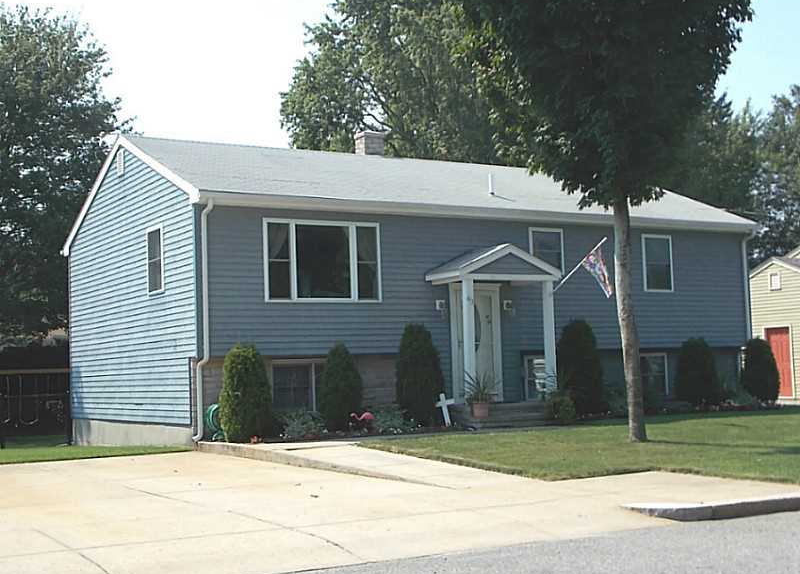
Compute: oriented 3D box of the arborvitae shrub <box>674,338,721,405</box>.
[{"bbox_3d":[6.571,1.900,23.560,0.997,1.561,0.997,1,-5,-32],"label":"arborvitae shrub"}]

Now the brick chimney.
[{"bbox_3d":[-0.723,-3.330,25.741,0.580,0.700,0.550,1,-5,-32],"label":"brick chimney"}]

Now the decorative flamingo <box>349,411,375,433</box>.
[{"bbox_3d":[-0.662,2.368,18.513,0.440,0.400,0.150,0,-5,-21],"label":"decorative flamingo"}]

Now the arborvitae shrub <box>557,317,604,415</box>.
[{"bbox_3d":[3.700,1.661,21.706,0.940,1.978,0.940,-2,-5,0],"label":"arborvitae shrub"}]

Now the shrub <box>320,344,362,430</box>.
[{"bbox_3d":[-1.046,1.783,18.805,0.770,1.637,0.770,-2,-5,0],"label":"shrub"}]

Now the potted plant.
[{"bbox_3d":[1.498,1.988,19.535,0.600,0.870,0.570,-2,-4,0],"label":"potted plant"}]

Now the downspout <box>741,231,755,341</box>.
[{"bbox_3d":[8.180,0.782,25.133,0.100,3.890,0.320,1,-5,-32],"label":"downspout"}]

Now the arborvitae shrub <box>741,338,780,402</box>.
[{"bbox_3d":[8.343,1.957,24.677,0.952,1.545,0.952,1,-5,-32],"label":"arborvitae shrub"}]

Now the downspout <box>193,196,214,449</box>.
[{"bbox_3d":[-3.413,0.569,18.289,0.240,4.180,0.630,1,-5,-32],"label":"downspout"}]

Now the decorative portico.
[{"bbox_3d":[1.871,0.747,20.824,2.400,3.030,1.200,1,-5,-32],"label":"decorative portico"}]

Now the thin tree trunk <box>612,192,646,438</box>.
[{"bbox_3d":[3.537,0.483,16.312,0.330,3.680,0.310,1,-5,-32],"label":"thin tree trunk"}]

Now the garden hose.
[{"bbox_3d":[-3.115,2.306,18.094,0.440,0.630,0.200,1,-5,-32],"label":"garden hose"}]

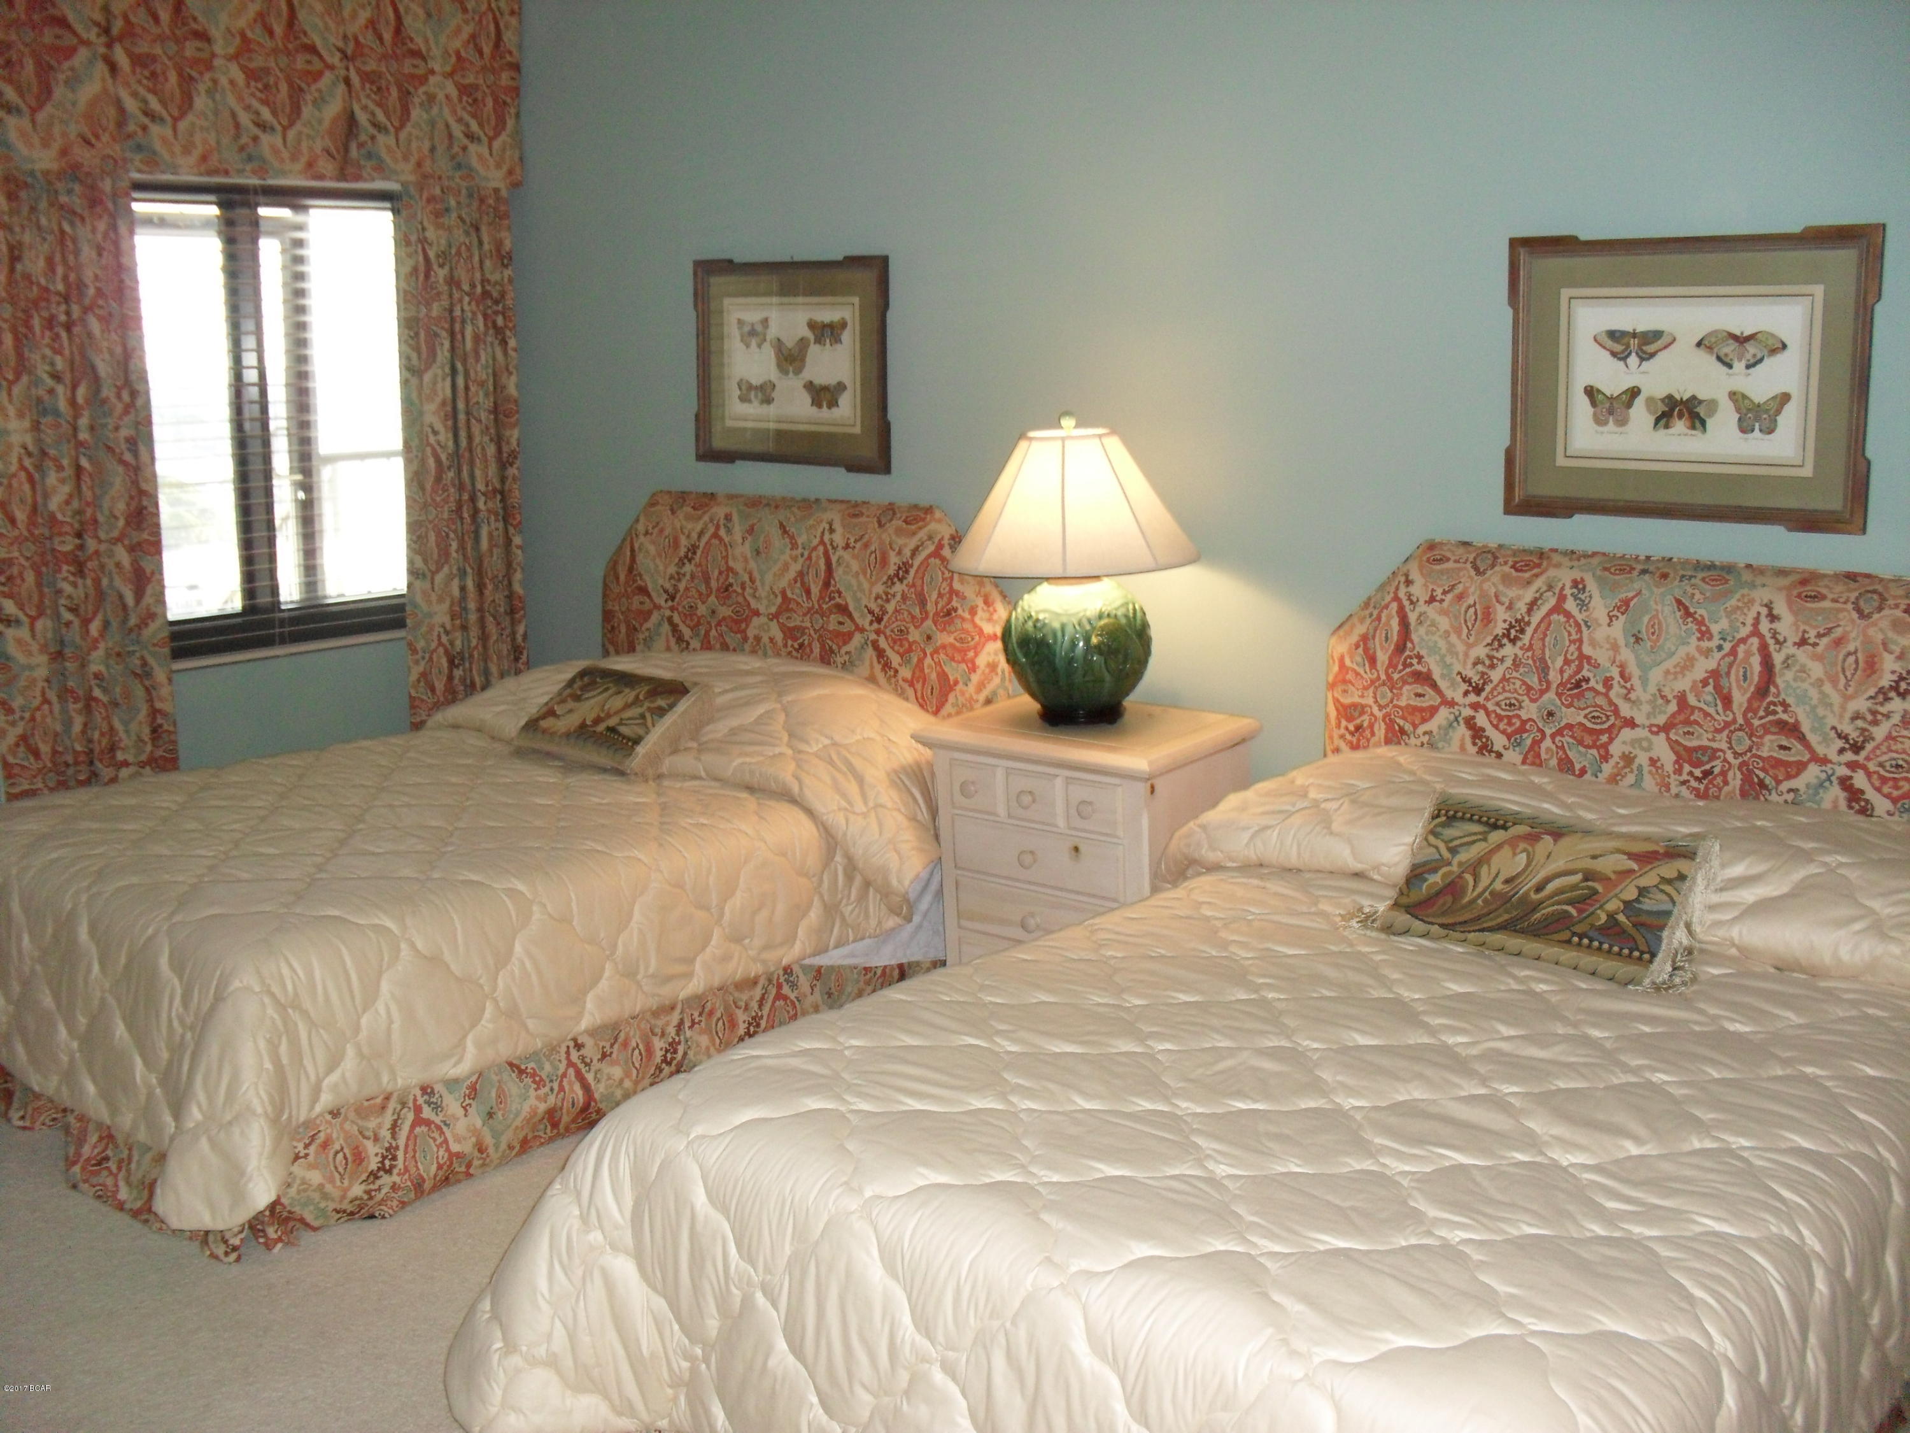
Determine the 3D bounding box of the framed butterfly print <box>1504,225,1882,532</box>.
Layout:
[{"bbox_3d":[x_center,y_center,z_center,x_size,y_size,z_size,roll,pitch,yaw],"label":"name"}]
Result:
[{"bbox_3d":[1.345,-0.622,3.571,0.675,0.530,0.030,9,15,38],"label":"framed butterfly print"}]

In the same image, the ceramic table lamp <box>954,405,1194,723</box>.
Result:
[{"bbox_3d":[0.257,-0.318,4.120,0.525,0.650,0.525,0,12,0],"label":"ceramic table lamp"}]

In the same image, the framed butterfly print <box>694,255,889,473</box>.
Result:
[{"bbox_3d":[-0.423,-0.908,4.979,0.685,0.530,0.030,9,15,38],"label":"framed butterfly print"}]

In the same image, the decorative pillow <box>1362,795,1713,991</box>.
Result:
[{"bbox_3d":[0.873,0.253,2.892,0.490,0.250,0.110,11,-24,45],"label":"decorative pillow"}]

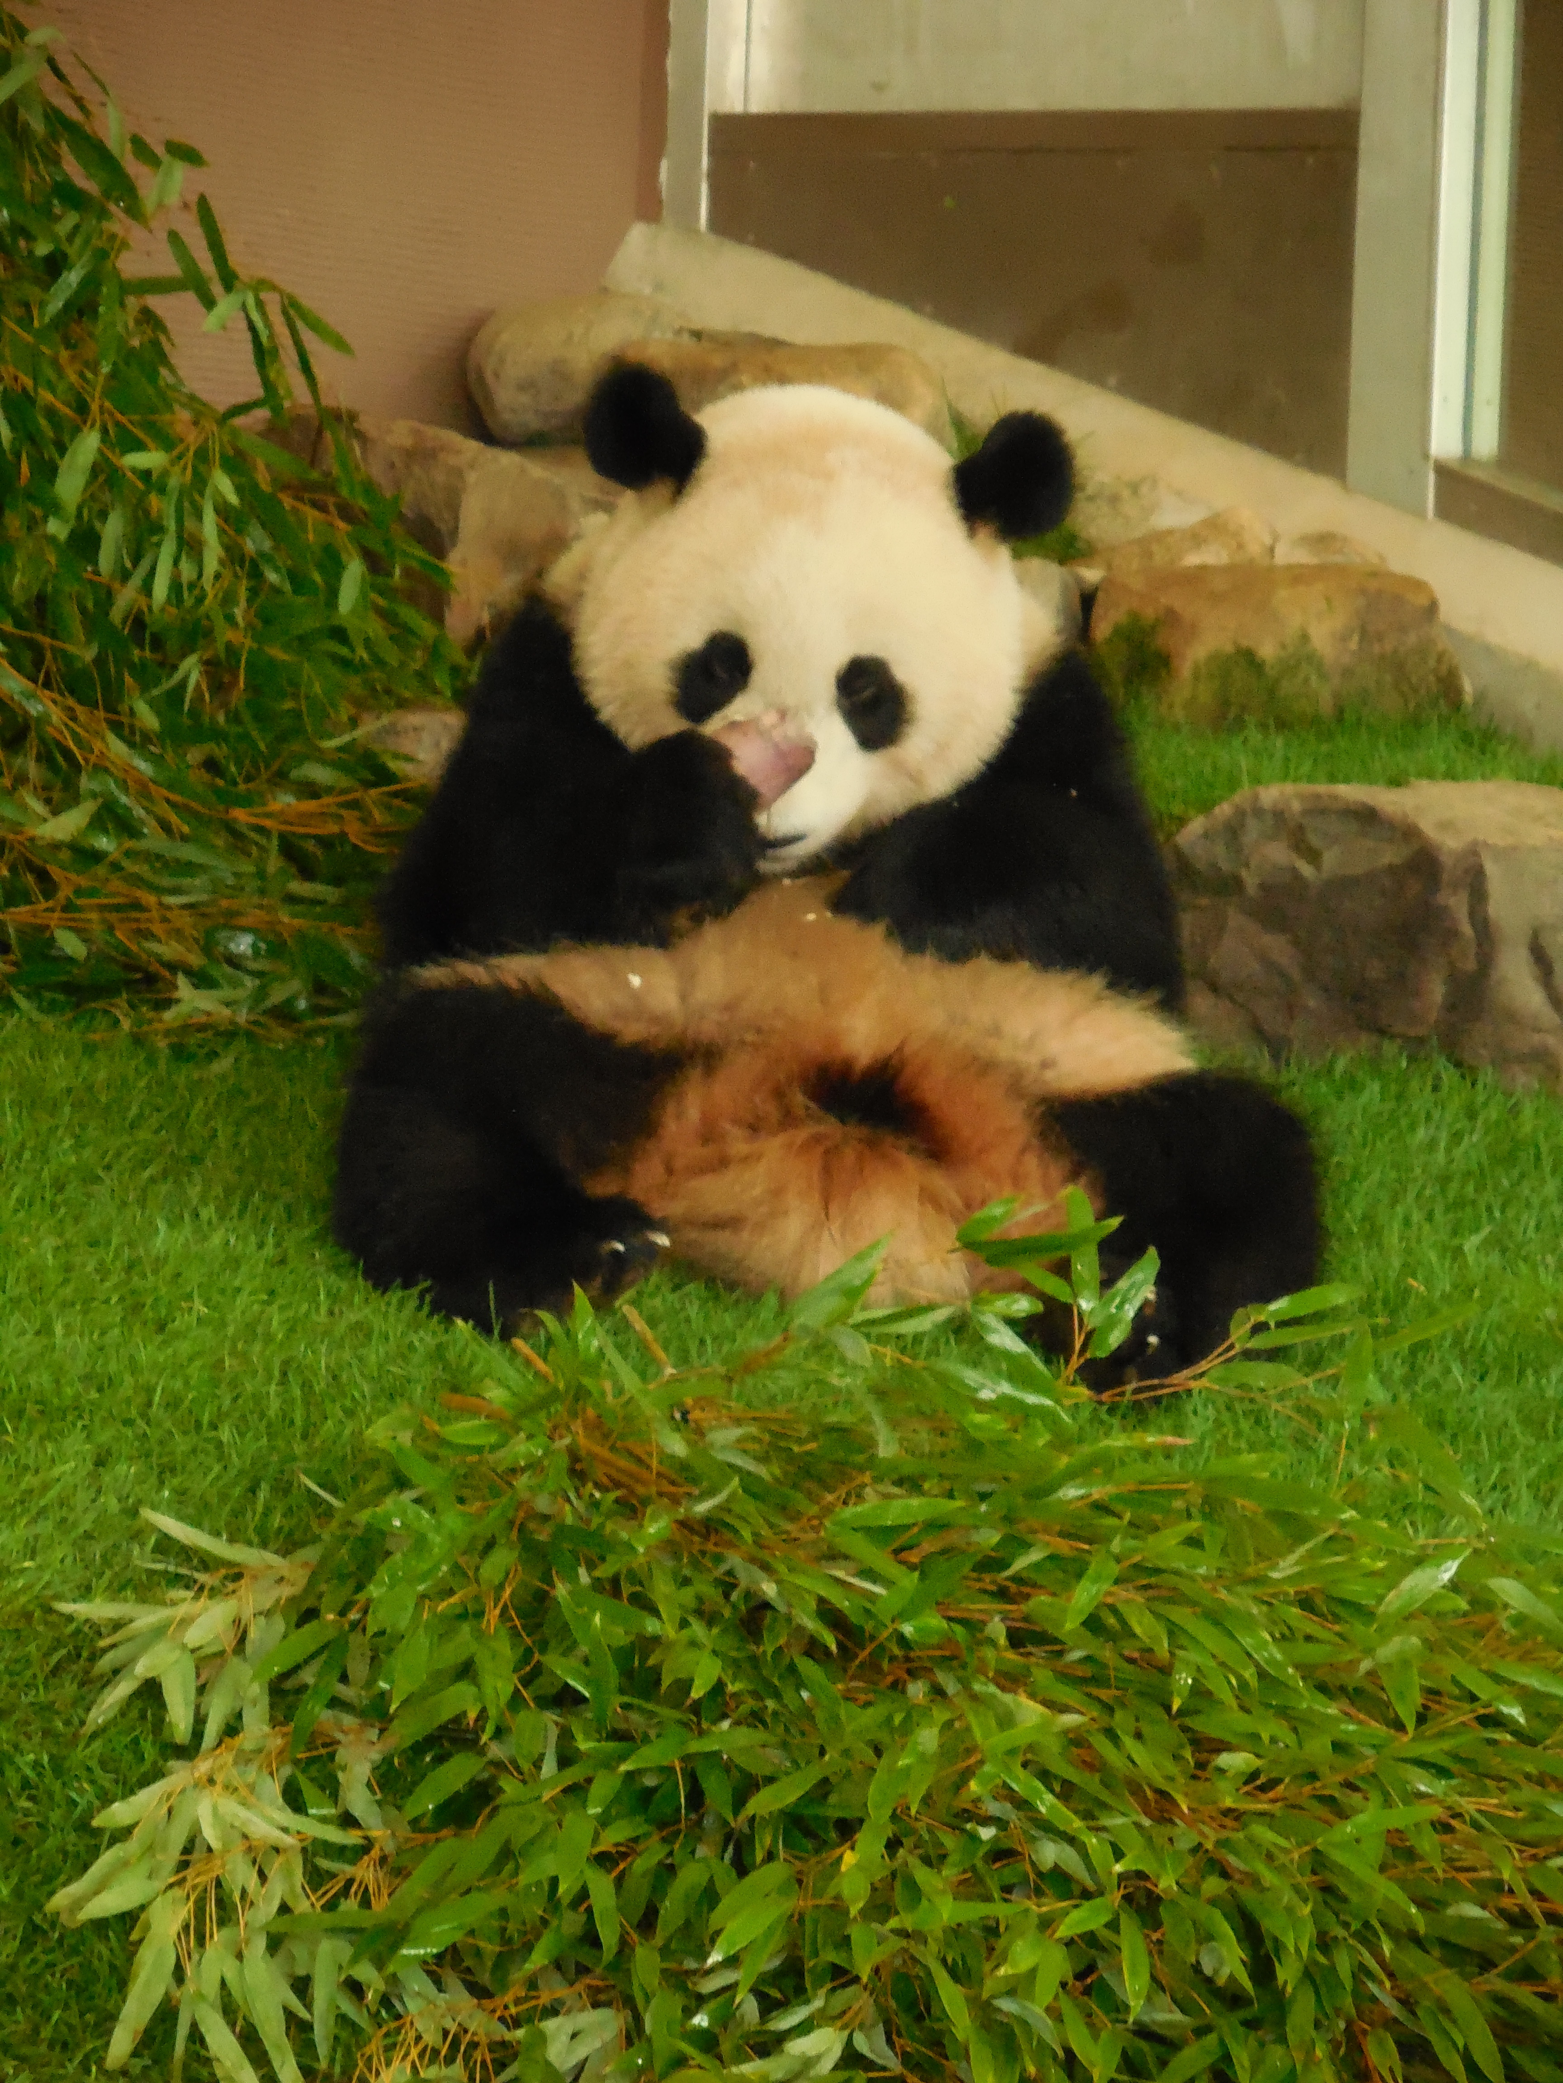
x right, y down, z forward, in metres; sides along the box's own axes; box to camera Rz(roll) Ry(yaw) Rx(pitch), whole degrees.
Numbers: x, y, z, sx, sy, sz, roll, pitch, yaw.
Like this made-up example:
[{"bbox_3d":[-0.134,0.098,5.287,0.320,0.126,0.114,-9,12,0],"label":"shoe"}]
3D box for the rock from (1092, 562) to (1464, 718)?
[{"bbox_3d":[0.468,-0.376,11.050,0.350,0.135,0.200,1,14,0],"label":"rock"}]

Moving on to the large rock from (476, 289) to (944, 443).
[{"bbox_3d":[-0.070,-0.651,11.350,0.460,0.130,0.240,1,14,0],"label":"large rock"}]

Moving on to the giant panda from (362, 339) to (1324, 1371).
[{"bbox_3d":[0.037,-0.178,9.750,0.800,0.760,0.720,2,14,3],"label":"giant panda"}]

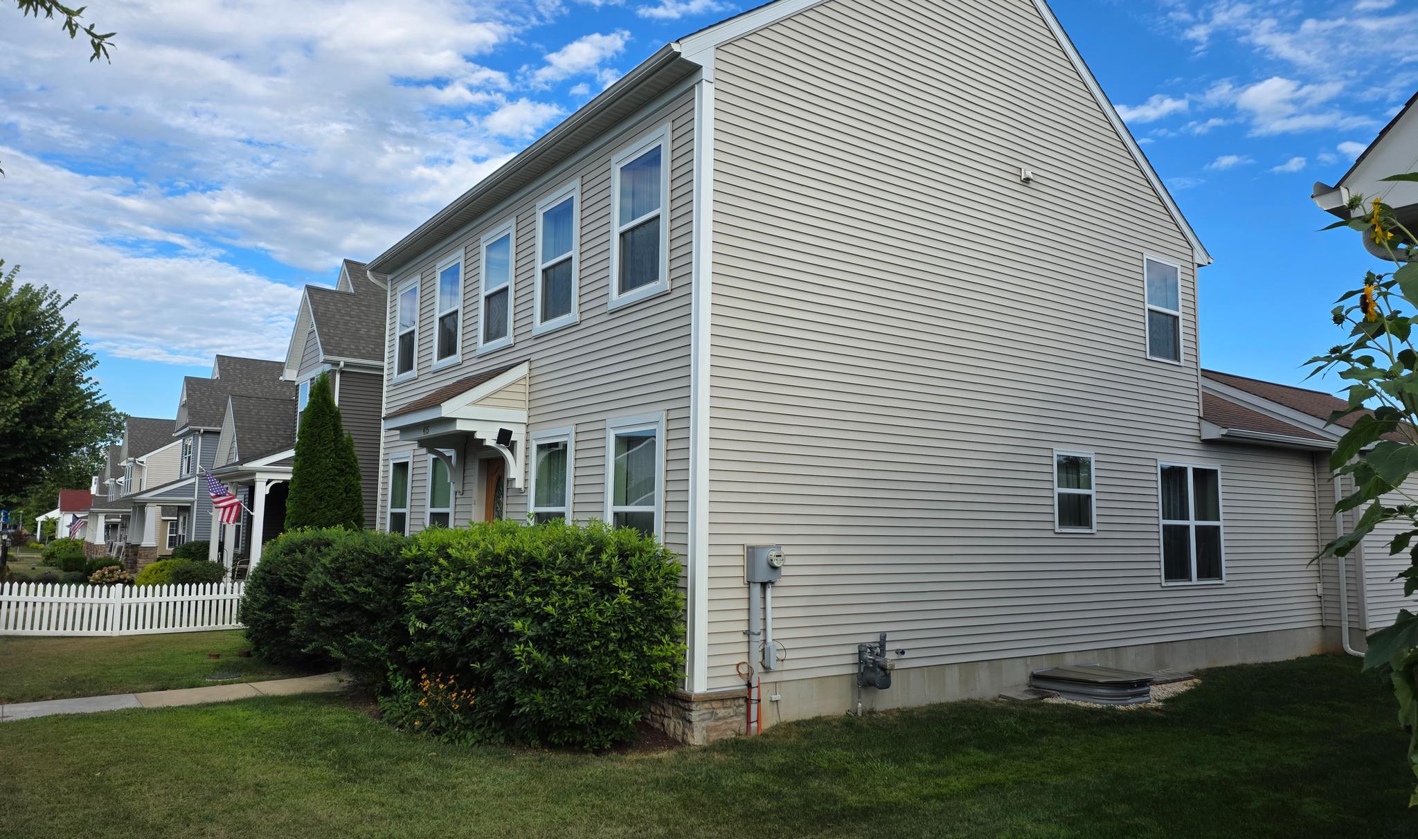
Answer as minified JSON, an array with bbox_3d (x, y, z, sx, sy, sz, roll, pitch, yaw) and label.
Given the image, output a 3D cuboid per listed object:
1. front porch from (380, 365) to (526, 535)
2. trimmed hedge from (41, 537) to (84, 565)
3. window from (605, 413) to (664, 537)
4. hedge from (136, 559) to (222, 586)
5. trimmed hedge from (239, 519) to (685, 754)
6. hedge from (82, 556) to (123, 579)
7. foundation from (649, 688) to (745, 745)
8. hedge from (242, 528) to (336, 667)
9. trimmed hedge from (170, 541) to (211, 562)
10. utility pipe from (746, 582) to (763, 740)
[{"bbox_3d":[-3.514,1.100,12.631,1.200,3.600,2.400,5,-8,-35],"label":"front porch"},{"bbox_3d":[-25.132,5.164,36.600,1.500,1.120,1.600,5,-8,-35],"label":"trimmed hedge"},{"bbox_3d":[-0.791,0.858,9.801,0.100,1.790,1.200,5,-8,-35],"label":"window"},{"bbox_3d":[-12.471,3.842,22.180,1.400,0.950,3.500,5,-7,-34],"label":"hedge"},{"bbox_3d":[-3.721,2.281,11.951,1.950,2.000,9.100,5,-8,-35],"label":"trimmed hedge"},{"bbox_3d":[-19.680,4.857,30.600,1.150,0.820,1.300,5,-8,-35],"label":"hedge"},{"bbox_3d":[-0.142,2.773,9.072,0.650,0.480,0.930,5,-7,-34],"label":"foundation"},{"bbox_3d":[-5.670,2.564,13.897,1.900,1.810,2.800,5,-7,-34],"label":"hedge"},{"bbox_3d":[-17.204,4.684,31.500,1.500,1.220,1.600,5,-7,-34],"label":"trimmed hedge"},{"bbox_3d":[0.448,2.293,8.978,0.100,1.430,0.100,5,-8,-35],"label":"utility pipe"}]

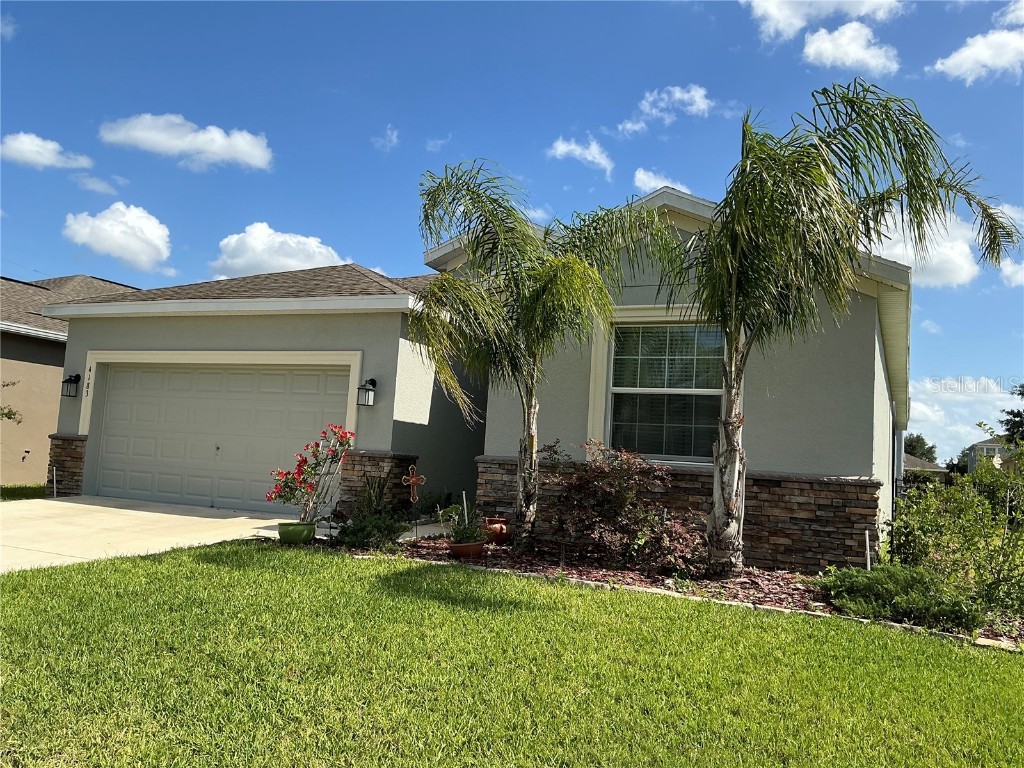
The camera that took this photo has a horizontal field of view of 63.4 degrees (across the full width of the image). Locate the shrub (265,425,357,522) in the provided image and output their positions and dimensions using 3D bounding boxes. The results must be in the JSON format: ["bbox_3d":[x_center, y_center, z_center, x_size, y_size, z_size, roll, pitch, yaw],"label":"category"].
[{"bbox_3d":[-2.129,0.956,8.750,0.880,0.980,0.550,4,-5,-13],"label":"shrub"}]

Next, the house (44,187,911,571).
[{"bbox_3d":[1.828,0.385,18.561,12.700,4.600,17.700,1,-5,26],"label":"house"}]

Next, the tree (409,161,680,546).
[{"bbox_3d":[0.349,-0.295,8.900,2.650,4.000,2.200,3,-5,2],"label":"tree"}]

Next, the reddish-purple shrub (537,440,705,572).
[{"bbox_3d":[1.114,1.233,8.200,1.500,1.260,1.150,3,-5,8],"label":"reddish-purple shrub"}]

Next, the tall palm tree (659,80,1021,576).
[{"bbox_3d":[3.114,-0.501,7.900,3.100,4.550,2.600,1,-5,21],"label":"tall palm tree"}]

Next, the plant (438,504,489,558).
[{"bbox_3d":[-0.474,1.442,8.100,0.460,0.490,0.420,4,-5,-3],"label":"plant"}]

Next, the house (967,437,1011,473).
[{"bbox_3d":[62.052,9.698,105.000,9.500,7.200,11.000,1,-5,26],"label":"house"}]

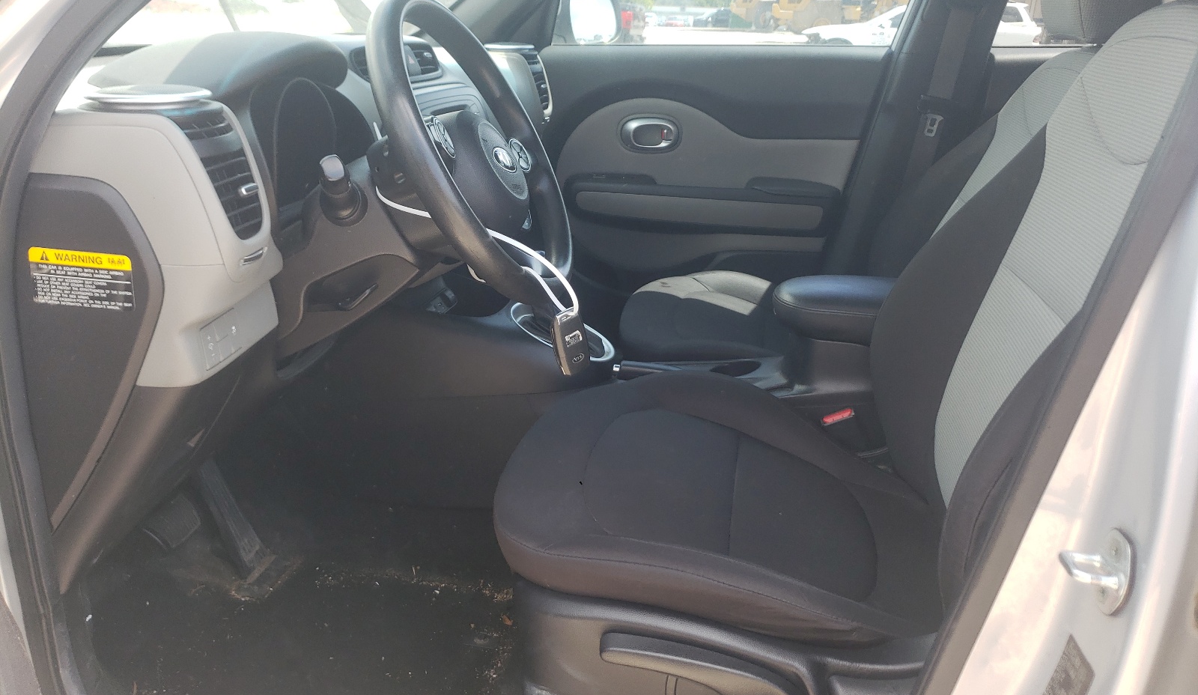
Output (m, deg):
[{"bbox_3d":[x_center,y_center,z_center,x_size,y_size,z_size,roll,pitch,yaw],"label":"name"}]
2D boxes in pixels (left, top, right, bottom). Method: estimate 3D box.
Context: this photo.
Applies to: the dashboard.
[{"bbox_3d":[-0.437,-0.232,1.463,0.520,0.550,1.360,4,21,10],"label":"dashboard"}]

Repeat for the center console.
[{"bbox_3d":[0.312,0.019,1.406,0.595,0.280,0.200,4,21,10],"label":"center console"}]

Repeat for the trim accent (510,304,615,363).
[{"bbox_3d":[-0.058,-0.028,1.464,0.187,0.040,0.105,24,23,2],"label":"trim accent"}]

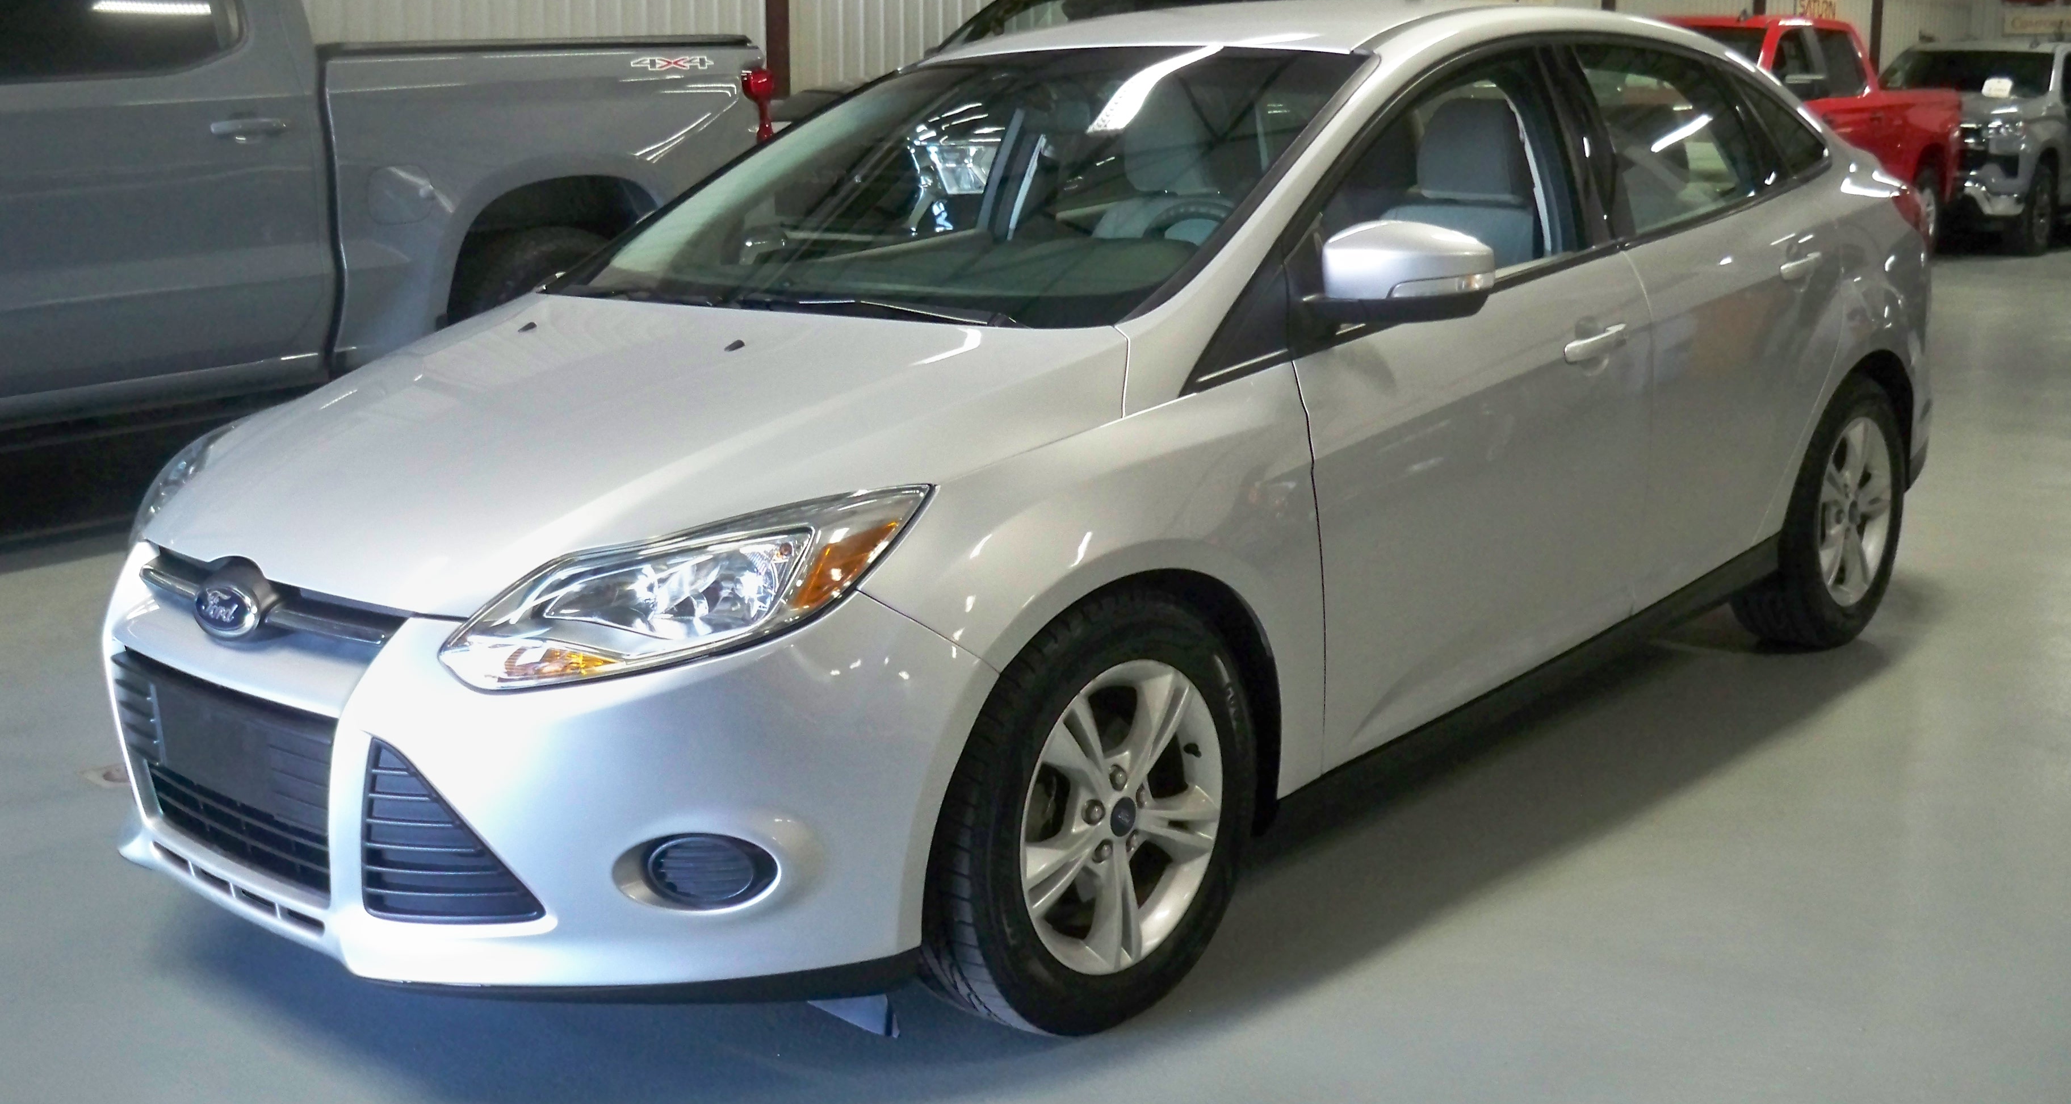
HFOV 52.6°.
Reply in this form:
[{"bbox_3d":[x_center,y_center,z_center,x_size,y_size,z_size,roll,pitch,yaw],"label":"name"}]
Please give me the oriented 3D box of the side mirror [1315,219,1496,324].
[{"bbox_3d":[0.539,-0.414,3.081,0.210,0.150,0.185,11,17,41],"label":"side mirror"}]

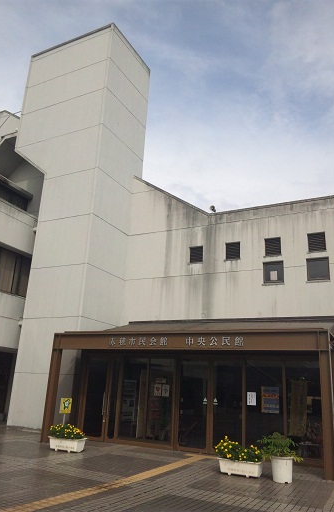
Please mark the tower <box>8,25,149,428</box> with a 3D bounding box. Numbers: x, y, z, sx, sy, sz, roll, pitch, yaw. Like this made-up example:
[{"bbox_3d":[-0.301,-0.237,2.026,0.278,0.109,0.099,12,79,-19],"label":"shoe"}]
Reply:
[{"bbox_3d":[-3.868,-1.481,17.690,4.434,15.732,3.128,-6,-19,27],"label":"tower"}]

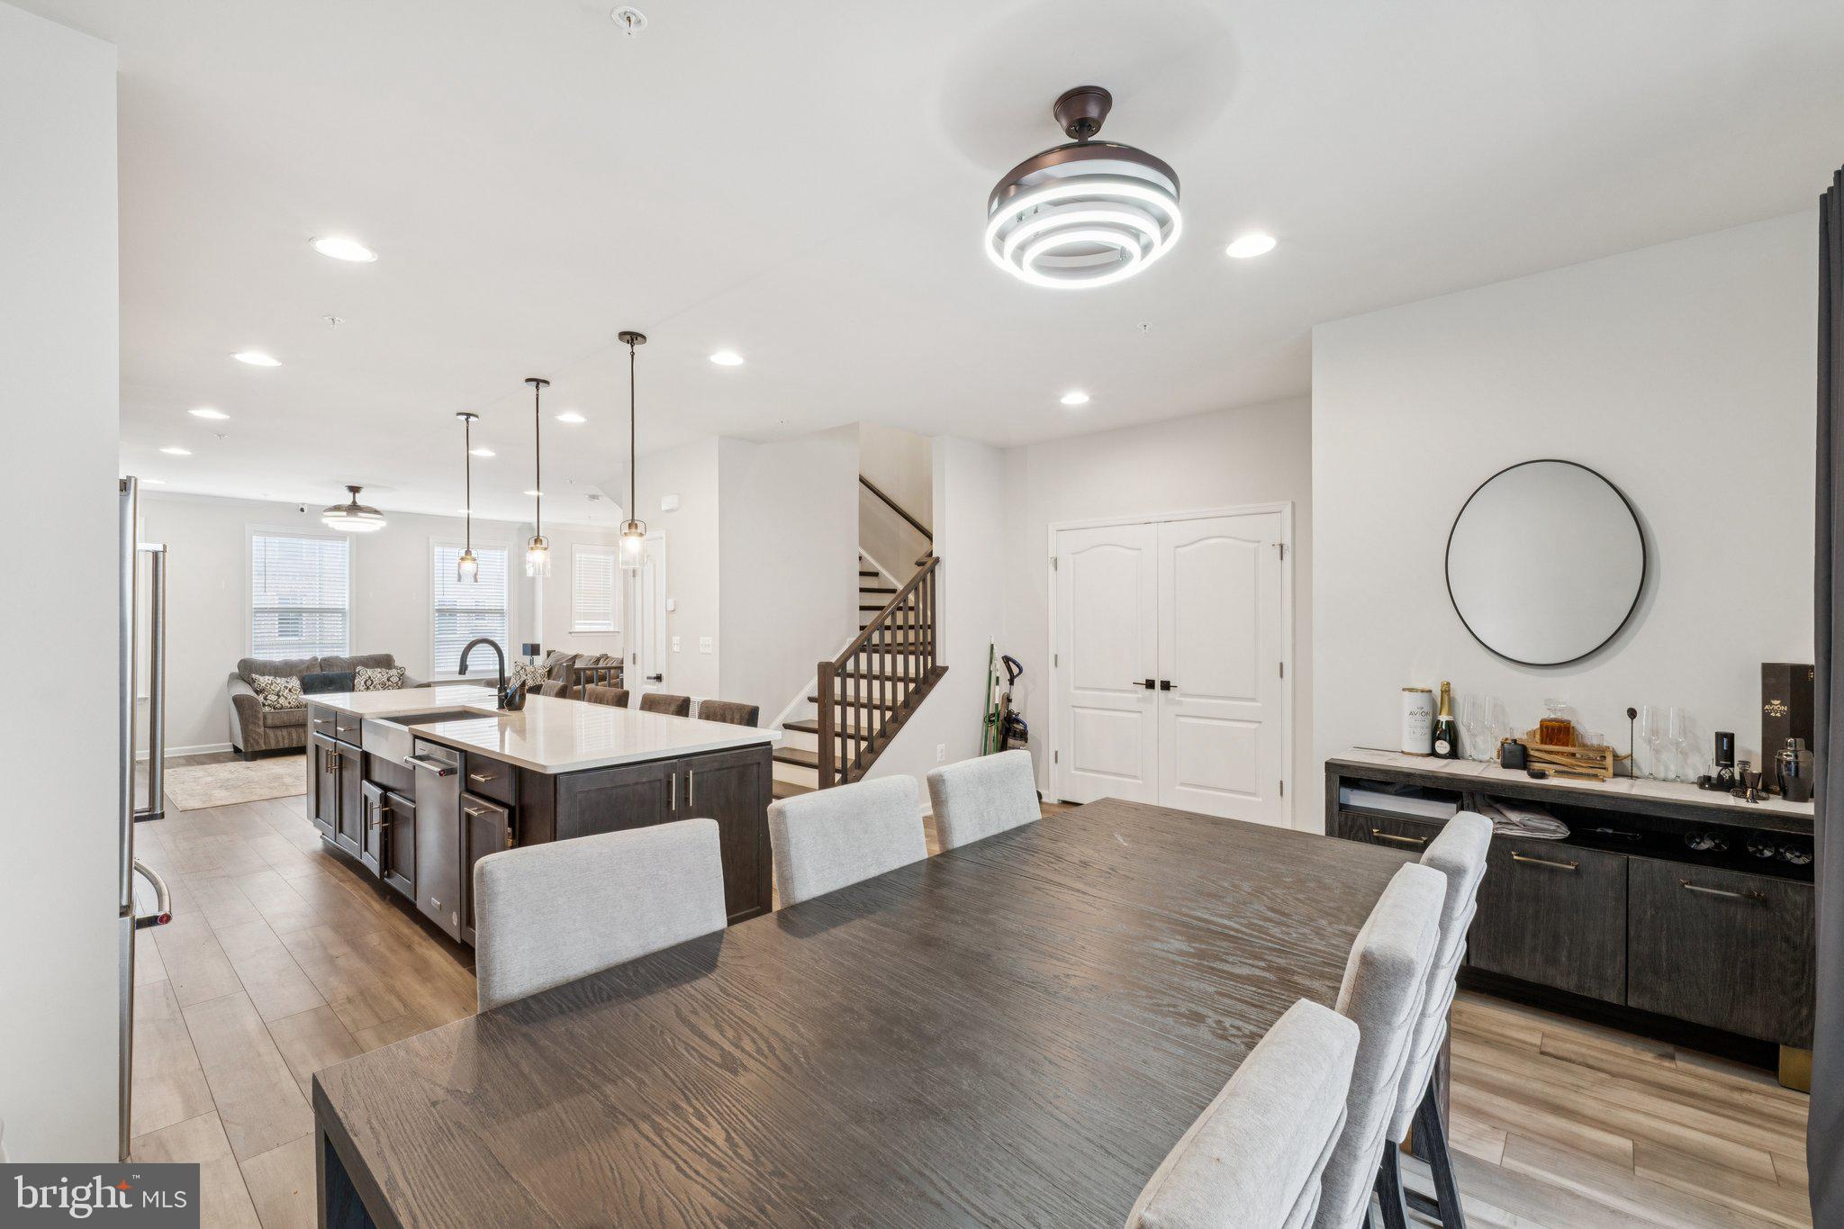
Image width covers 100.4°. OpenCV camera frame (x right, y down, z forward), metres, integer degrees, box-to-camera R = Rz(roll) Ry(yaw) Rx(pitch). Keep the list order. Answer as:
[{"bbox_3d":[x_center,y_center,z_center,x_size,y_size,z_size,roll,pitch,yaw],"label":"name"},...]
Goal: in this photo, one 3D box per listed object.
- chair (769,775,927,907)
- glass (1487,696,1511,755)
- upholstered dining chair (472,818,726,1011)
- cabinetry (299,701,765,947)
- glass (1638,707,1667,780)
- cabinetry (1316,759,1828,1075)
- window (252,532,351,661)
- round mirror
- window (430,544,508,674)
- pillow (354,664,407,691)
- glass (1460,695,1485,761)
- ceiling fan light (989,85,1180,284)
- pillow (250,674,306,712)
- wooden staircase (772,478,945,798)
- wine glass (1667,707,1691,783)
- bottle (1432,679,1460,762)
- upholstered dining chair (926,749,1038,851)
[{"bbox_3d":[-0.005,0.951,1.919,0.610,0.945,0.480,0,0,44],"label":"chair"},{"bbox_3d":[2.293,0.469,3.069,0.077,0.250,0.077,0,0,41],"label":"glass"},{"bbox_3d":[-0.501,0.950,1.429,0.480,0.945,0.610,0,0,-39],"label":"upholstered dining chair"},{"bbox_3d":[-2.284,0.977,4.135,3.494,0.910,1.047,0,0,41],"label":"cabinetry"},{"bbox_3d":[2.585,0.461,2.721,0.072,0.250,0.072,0,0,41],"label":"glass"},{"bbox_3d":[2.314,1.019,2.845,1.390,0.835,0.407,0,0,41],"label":"cabinetry"},{"bbox_3d":[-7.105,-0.043,8.798,0.100,1.745,0.910,0,0,41],"label":"window"},{"bbox_3d":[2.373,-0.197,2.953,0.595,0.793,0.030,0,0,41],"label":"round mirror"},{"bbox_3d":[-5.946,-0.047,10.137,0.100,1.760,0.916,0,0,41],"label":"window"},{"bbox_3d":[-6.201,0.785,8.803,0.150,0.400,0.470,-20,-13,39],"label":"pillow"},{"bbox_3d":[2.193,0.461,3.067,0.072,0.250,0.072,0,0,41],"label":"glass"},{"bbox_3d":[0.416,-1.130,1.990,0.510,0.410,0.510,0,0,0],"label":"ceiling fan light"},{"bbox_3d":[-6.624,0.801,7.912,0.150,0.400,0.430,-24,-11,24],"label":"pillow"},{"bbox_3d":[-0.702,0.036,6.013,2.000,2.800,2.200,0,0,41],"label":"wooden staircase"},{"bbox_3d":[2.636,0.461,2.677,0.072,0.250,0.072,0,0,41],"label":"wine glass"},{"bbox_3d":[2.165,0.441,3.176,0.090,0.320,0.090,0,0,41],"label":"bottle"},{"bbox_3d":[0.397,0.968,2.472,0.620,0.930,0.490,0,0,41],"label":"upholstered dining chair"}]

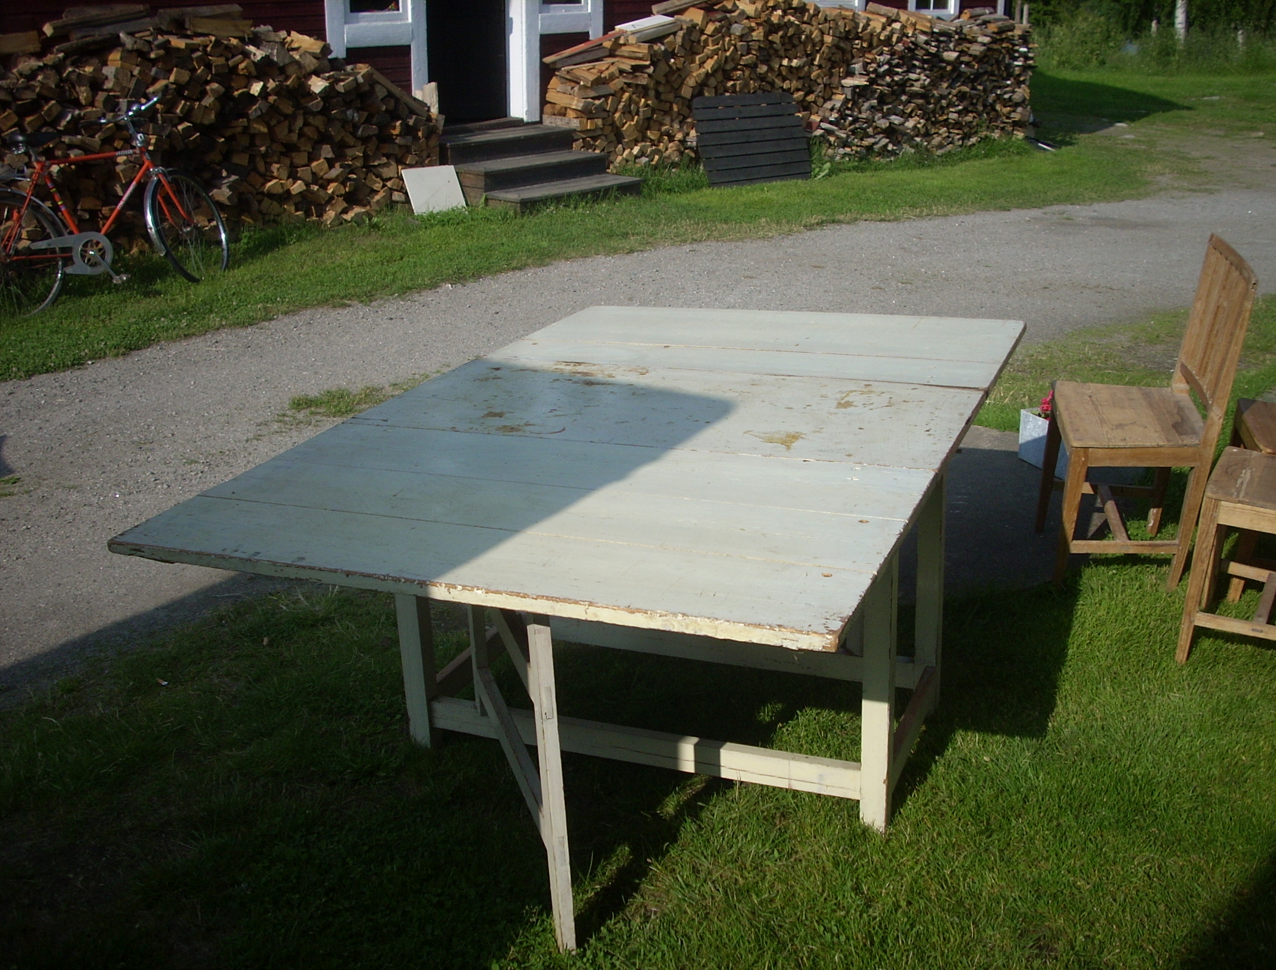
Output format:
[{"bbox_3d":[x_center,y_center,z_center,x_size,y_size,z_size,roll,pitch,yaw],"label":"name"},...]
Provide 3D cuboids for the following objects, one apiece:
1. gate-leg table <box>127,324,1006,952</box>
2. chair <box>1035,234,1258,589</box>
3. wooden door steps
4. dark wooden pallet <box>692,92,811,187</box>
[{"bbox_3d":[0.079,0.199,3.016,1.224,0.755,1.963,5,20,22],"label":"gate-leg table"},{"bbox_3d":[1.361,-0.181,3.791,0.411,0.931,0.449,3,27,8],"label":"chair"},{"bbox_3d":[-0.940,-2.635,11.381,1.391,0.514,1.401,17,26,39],"label":"wooden door steps"},{"bbox_3d":[0.970,-2.942,11.808,1.056,0.753,0.100,-12,3,-30],"label":"dark wooden pallet"}]

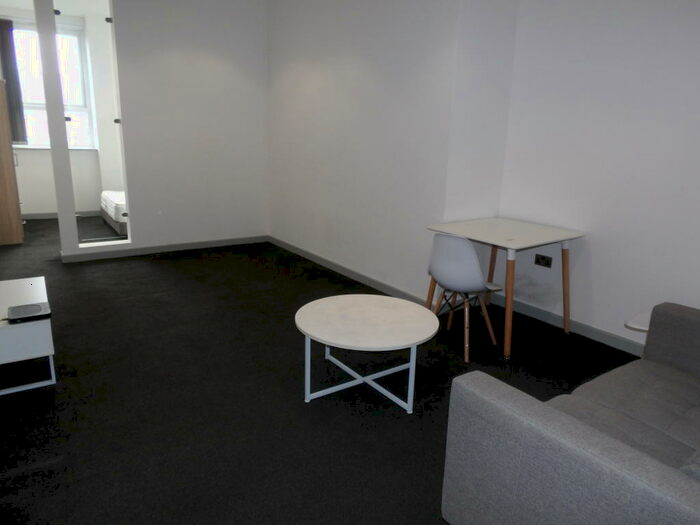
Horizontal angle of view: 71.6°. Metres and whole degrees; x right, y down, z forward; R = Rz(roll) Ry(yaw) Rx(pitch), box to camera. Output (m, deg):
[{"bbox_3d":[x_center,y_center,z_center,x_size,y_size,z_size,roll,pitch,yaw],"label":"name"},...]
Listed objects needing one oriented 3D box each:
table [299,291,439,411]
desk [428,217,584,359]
[{"bbox_3d":[0.090,0.506,2.789,0.805,0.410,0.805,1,15,0],"label":"table"},{"bbox_3d":[1.116,0.135,3.613,0.885,0.760,0.865,-9,18,-35],"label":"desk"}]

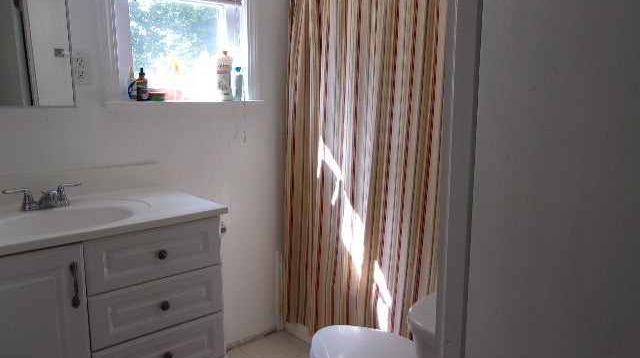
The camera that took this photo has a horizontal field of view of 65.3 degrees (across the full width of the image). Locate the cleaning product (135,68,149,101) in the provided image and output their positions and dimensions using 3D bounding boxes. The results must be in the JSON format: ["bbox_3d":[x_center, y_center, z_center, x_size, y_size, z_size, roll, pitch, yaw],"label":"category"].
[{"bbox_3d":[-0.697,-0.368,1.950,0.044,0.129,0.044,-4,10,-23],"label":"cleaning product"}]

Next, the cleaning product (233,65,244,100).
[{"bbox_3d":[-0.369,-0.432,2.272,0.045,0.148,0.036,-1,9,-6],"label":"cleaning product"}]

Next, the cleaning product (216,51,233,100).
[{"bbox_3d":[-0.423,-0.458,2.219,0.068,0.216,0.046,0,9,2],"label":"cleaning product"}]

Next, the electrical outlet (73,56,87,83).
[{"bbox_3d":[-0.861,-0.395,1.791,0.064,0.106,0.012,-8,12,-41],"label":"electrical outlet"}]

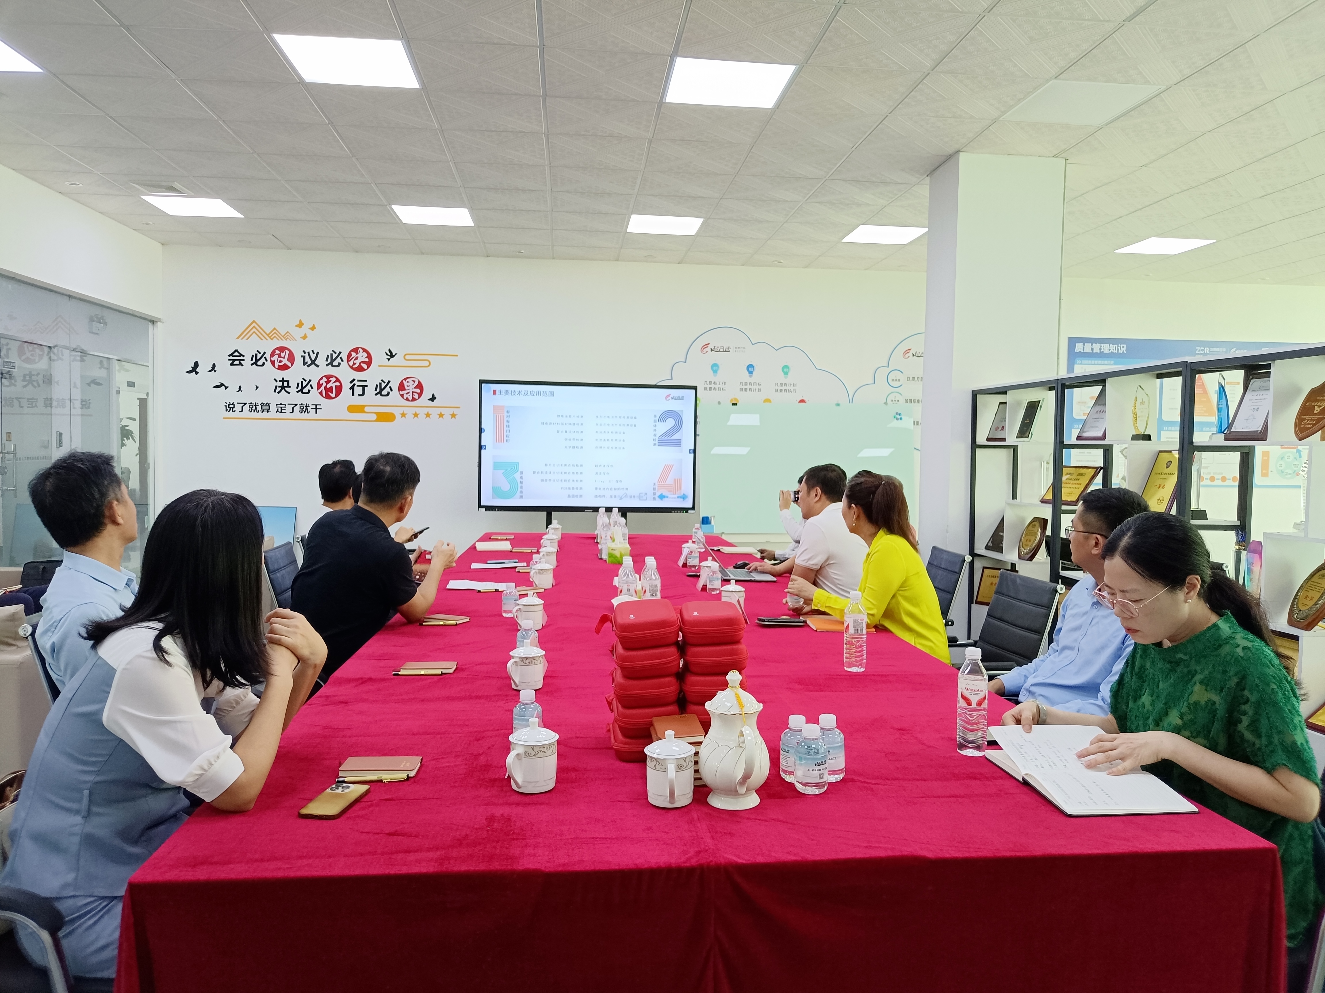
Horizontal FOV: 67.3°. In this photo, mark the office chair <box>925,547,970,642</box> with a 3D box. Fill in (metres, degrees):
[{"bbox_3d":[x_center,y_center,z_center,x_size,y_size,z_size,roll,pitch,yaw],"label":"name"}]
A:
[{"bbox_3d":[1.136,0.736,4.875,0.580,0.940,0.580,1,2,-6],"label":"office chair"}]

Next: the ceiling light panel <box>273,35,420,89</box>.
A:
[{"bbox_3d":[-1.469,-2.054,4.686,0.597,0.030,0.597,1,2,-6],"label":"ceiling light panel"}]

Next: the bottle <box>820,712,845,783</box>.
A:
[{"bbox_3d":[0.326,0.487,1.932,0.060,0.119,0.060,1,2,0],"label":"bottle"}]

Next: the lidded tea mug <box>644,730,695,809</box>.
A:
[{"bbox_3d":[0.015,0.499,1.825,0.091,0.131,0.115,1,2,-2],"label":"lidded tea mug"}]

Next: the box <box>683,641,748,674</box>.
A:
[{"bbox_3d":[0.107,0.331,2.119,0.115,0.059,0.180,1,2,-9],"label":"box"}]

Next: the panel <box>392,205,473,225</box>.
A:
[{"bbox_3d":[-1.768,-2.190,7.746,0.580,0.030,0.580,1,2,-6],"label":"panel"}]

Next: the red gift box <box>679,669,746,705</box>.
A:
[{"bbox_3d":[0.104,0.404,2.180,0.134,0.060,0.200,0,2,-2],"label":"red gift box"}]

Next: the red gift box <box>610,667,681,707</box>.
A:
[{"bbox_3d":[-0.037,0.382,2.047,0.138,0.060,0.170,1,2,-5],"label":"red gift box"}]

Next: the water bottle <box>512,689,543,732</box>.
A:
[{"bbox_3d":[-0.279,0.464,2.059,0.063,0.122,0.063,1,2,-6],"label":"water bottle"}]

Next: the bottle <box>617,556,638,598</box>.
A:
[{"bbox_3d":[-0.128,0.365,3.732,0.067,0.235,0.067,1,2,-2],"label":"bottle"}]

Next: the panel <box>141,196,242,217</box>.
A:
[{"bbox_3d":[-3.559,-2.216,7.569,0.580,0.030,0.580,1,2,-6],"label":"panel"}]

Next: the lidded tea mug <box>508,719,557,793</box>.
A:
[{"bbox_3d":[-0.244,0.476,1.834,0.091,0.126,0.122,2,2,29],"label":"lidded tea mug"}]

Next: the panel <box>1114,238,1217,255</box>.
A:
[{"bbox_3d":[4.202,-2.102,8.338,0.580,0.030,0.580,1,2,-6],"label":"panel"}]

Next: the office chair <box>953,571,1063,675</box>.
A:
[{"bbox_3d":[1.124,0.775,3.784,0.580,0.940,0.580,1,2,-6],"label":"office chair"}]

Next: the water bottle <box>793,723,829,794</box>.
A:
[{"bbox_3d":[0.274,0.482,1.829,0.062,0.122,0.062,1,2,-6],"label":"water bottle"}]

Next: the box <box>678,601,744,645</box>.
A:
[{"bbox_3d":[0.100,0.264,2.106,0.138,0.060,0.170,1,2,-4],"label":"box"}]

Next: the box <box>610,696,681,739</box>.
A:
[{"bbox_3d":[-0.040,0.441,2.049,0.138,0.060,0.170,1,2,-5],"label":"box"}]

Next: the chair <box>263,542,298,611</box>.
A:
[{"bbox_3d":[-1.178,0.704,3.733,0.620,0.990,0.570,1,2,-6],"label":"chair"}]

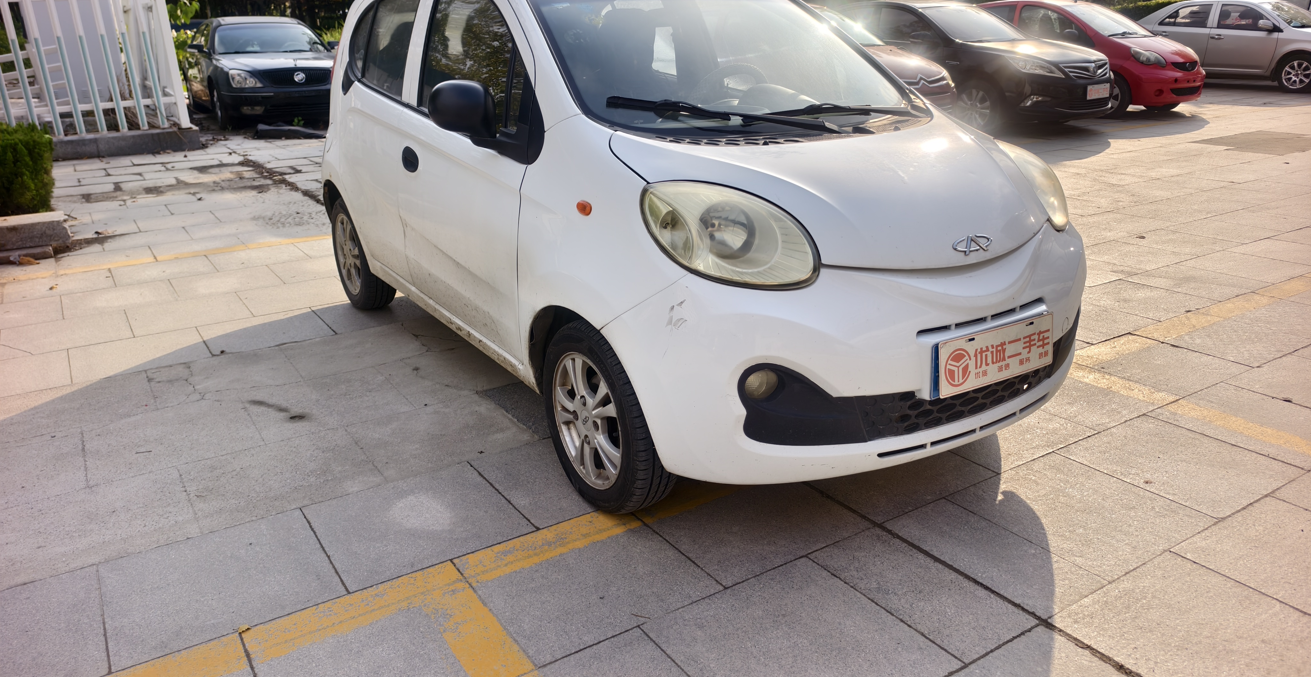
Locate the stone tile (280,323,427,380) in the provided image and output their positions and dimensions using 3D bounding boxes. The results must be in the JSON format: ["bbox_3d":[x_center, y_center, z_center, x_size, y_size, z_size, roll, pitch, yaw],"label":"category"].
[{"bbox_3d":[-1.273,0.067,3.703,0.506,0.030,0.470,-13,23,-30],"label":"stone tile"}]

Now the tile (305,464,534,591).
[{"bbox_3d":[-0.669,0.521,2.442,0.500,0.040,0.500,-13,23,-31],"label":"tile"}]

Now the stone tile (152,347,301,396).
[{"bbox_3d":[-1.723,0.167,3.485,0.500,0.040,0.500,-13,23,-31],"label":"stone tile"}]

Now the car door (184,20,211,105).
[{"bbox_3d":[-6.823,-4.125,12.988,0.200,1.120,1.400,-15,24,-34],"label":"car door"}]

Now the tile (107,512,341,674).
[{"bbox_3d":[-1.091,0.616,2.187,0.500,0.040,0.500,-13,23,-31],"label":"tile"}]

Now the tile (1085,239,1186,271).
[{"bbox_3d":[2.733,-0.468,5.007,0.495,0.030,0.497,-13,23,-30],"label":"tile"}]

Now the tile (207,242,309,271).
[{"bbox_3d":[-2.430,-0.477,5.340,0.500,0.040,0.500,-13,23,-31],"label":"tile"}]

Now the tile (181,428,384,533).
[{"bbox_3d":[-1.152,0.432,2.682,0.505,0.030,0.485,-13,23,-30],"label":"tile"}]

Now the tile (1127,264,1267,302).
[{"bbox_3d":[2.780,-0.276,4.472,0.512,0.030,0.484,-13,23,-30],"label":"tile"}]

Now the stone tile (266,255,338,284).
[{"bbox_3d":[-1.910,-0.391,5.008,0.505,0.030,0.497,-13,23,-30],"label":"stone tile"}]

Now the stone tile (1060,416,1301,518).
[{"bbox_3d":[1.599,0.389,2.674,0.497,0.030,0.494,-13,23,-30],"label":"stone tile"}]

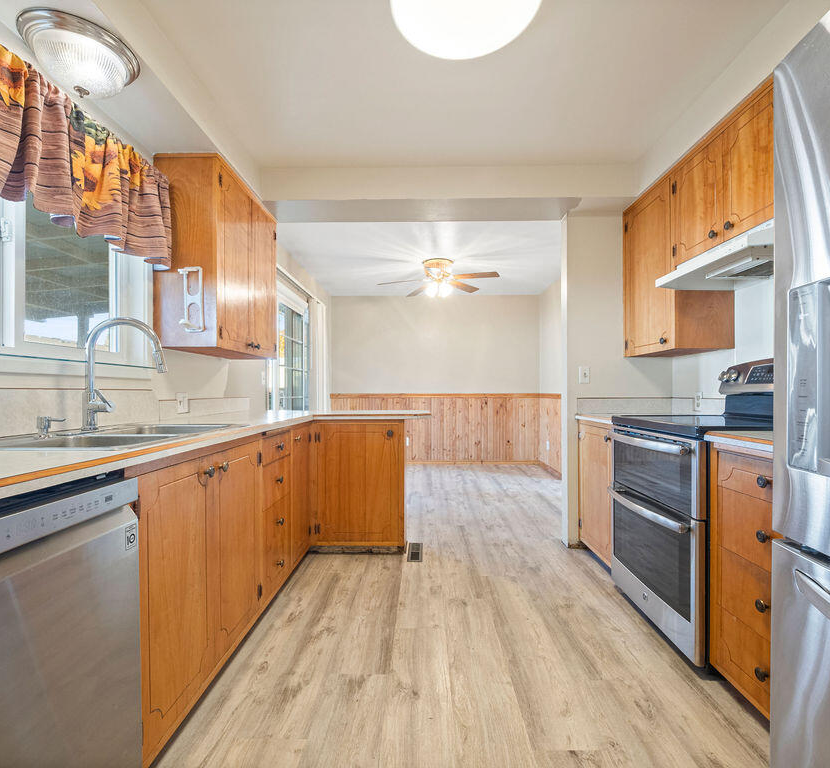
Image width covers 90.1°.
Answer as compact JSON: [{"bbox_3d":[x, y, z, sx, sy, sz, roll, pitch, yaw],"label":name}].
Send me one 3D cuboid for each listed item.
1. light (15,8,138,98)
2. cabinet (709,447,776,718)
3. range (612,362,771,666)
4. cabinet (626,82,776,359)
[{"bbox_3d":[-1.205,-1.145,1.502,0.348,0.125,0.348,0,-1,1],"label":"light"},{"bbox_3d":[1.414,0.643,1.256,0.624,0.835,0.530,0,-1,1],"label":"cabinet"},{"bbox_3d":[1.389,0.510,1.892,0.700,1.220,0.745,0,-1,1],"label":"range"},{"bbox_3d":[1.593,-0.706,2.178,0.325,1.009,1.337,0,-1,1],"label":"cabinet"}]

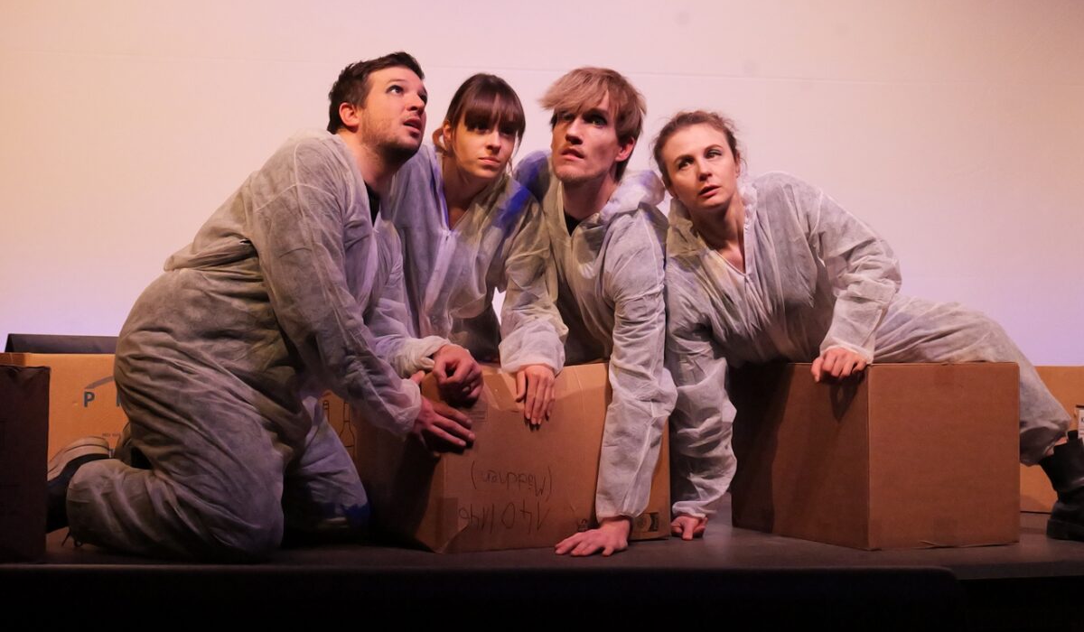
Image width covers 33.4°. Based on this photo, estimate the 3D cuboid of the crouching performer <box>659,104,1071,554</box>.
[{"bbox_3d":[0.773,0.027,4.160,0.940,0.965,0.650,0,-1,20],"label":"crouching performer"}]

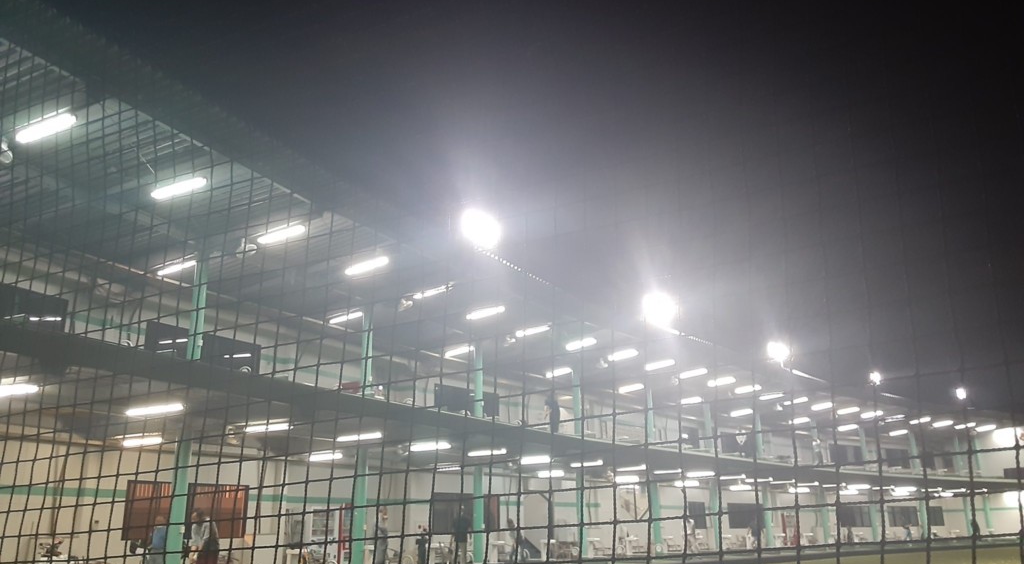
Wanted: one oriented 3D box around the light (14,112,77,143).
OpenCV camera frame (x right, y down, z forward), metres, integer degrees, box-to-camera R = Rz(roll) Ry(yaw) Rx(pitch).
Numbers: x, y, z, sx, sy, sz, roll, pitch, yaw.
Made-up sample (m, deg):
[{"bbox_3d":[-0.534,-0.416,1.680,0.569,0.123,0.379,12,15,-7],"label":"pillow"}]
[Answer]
[{"bbox_3d":[-6.861,-2.272,11.759,1.200,0.120,0.150,-9,-19,23],"label":"light"}]

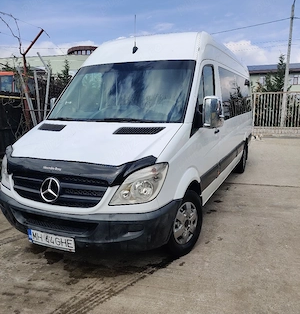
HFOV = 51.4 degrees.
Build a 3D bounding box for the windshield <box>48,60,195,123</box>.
[{"bbox_3d":[-0.348,-0.801,3.615,1.740,0.940,0.170,4,-32,25],"label":"windshield"}]

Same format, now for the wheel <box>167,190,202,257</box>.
[{"bbox_3d":[0.309,0.685,3.265,0.240,0.700,0.700,8,13,39],"label":"wheel"}]

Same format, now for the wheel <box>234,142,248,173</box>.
[{"bbox_3d":[2.000,0.022,6.751,0.240,0.690,0.690,4,11,25],"label":"wheel"}]

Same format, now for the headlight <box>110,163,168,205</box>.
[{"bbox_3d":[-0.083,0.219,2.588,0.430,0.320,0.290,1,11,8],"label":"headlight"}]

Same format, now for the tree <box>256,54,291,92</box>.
[{"bbox_3d":[6.758,-3.634,17.139,2.000,4.000,2.000,-1,10,0],"label":"tree"}]

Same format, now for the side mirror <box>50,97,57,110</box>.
[{"bbox_3d":[-1.271,-0.616,4.215,0.210,0.340,0.140,4,11,25],"label":"side mirror"}]

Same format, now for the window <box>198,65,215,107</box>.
[{"bbox_3d":[0.666,-0.734,3.637,0.070,0.680,0.820,-2,9,26],"label":"window"}]

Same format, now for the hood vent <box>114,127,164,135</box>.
[{"bbox_3d":[-0.100,-0.247,2.957,0.450,0.040,0.150,2,33,11],"label":"hood vent"}]

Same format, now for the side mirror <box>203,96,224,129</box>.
[{"bbox_3d":[0.679,-0.473,3.321,0.210,0.340,0.140,4,11,25],"label":"side mirror"}]

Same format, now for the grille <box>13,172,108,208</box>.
[{"bbox_3d":[-0.848,0.268,2.695,1.080,0.280,0.160,4,11,25],"label":"grille"}]

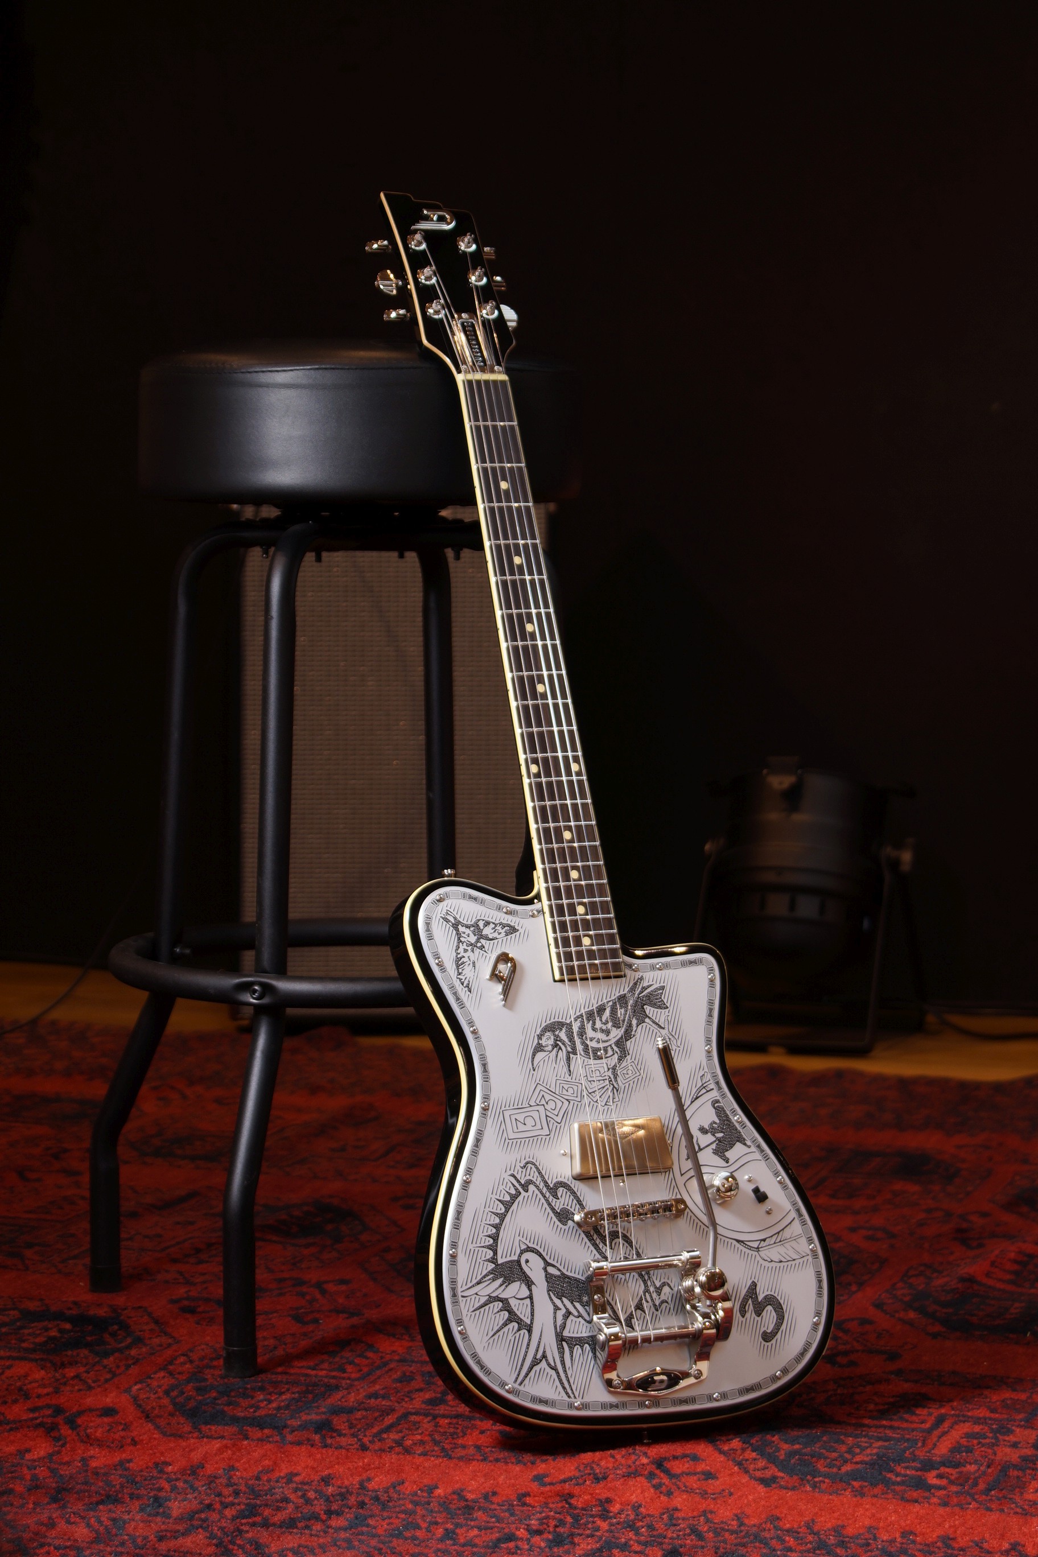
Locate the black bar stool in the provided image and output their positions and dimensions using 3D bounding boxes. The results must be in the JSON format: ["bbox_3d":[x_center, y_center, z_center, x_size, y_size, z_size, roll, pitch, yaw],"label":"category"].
[{"bbox_3d":[-0.134,0.047,2.946,0.435,0.803,0.435,1,5,0],"label":"black bar stool"}]

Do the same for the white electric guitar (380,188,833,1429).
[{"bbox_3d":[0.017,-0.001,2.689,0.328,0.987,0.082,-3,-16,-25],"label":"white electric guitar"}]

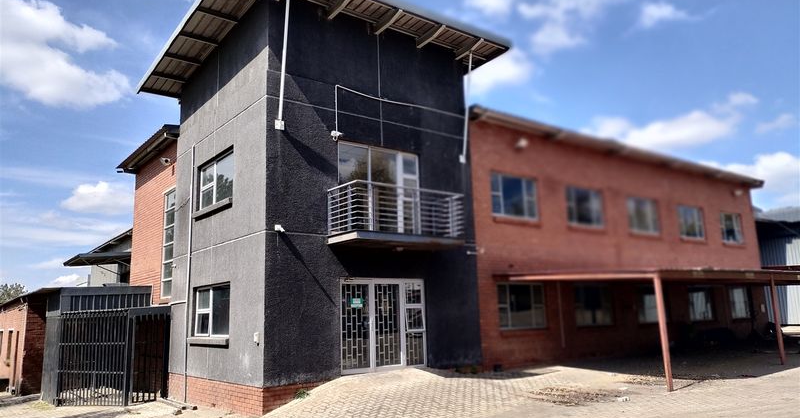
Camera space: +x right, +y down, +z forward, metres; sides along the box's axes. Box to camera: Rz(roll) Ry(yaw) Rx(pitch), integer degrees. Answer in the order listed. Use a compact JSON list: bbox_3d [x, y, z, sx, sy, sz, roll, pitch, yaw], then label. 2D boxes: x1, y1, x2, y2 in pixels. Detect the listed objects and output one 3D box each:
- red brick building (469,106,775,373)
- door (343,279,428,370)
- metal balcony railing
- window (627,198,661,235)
[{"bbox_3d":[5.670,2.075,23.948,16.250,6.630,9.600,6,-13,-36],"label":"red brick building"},{"bbox_3d":[-0.348,2.509,13.591,2.210,1.940,0.120,6,-13,-36],"label":"door"},{"bbox_3d":[-0.022,0.213,13.522,2.880,1.160,1.110,6,-13,-36],"label":"metal balcony railing"},{"bbox_3d":[8.066,0.248,20.637,1.770,1.190,0.120,6,-13,-36],"label":"window"}]

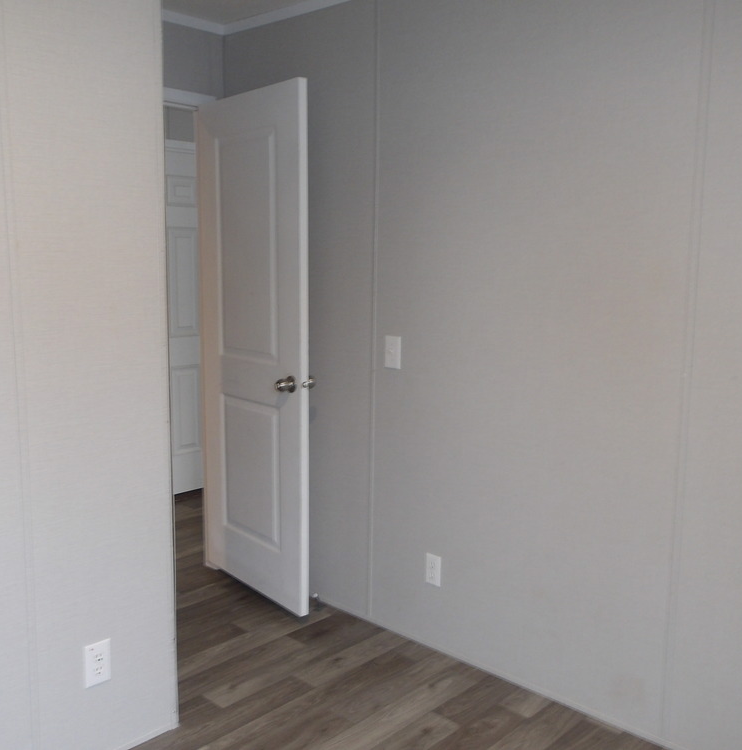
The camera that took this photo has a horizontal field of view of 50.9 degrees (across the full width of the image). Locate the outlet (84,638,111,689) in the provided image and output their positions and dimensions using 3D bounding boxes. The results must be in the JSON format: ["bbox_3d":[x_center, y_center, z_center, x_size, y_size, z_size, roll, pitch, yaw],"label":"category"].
[{"bbox_3d":[-0.766,0.814,2.196,0.008,0.123,0.079,8,11,41],"label":"outlet"}]

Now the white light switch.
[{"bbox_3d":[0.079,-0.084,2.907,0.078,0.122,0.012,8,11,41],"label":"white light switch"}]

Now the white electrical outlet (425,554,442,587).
[{"bbox_3d":[0.229,0.722,2.883,0.069,0.115,0.008,8,11,41],"label":"white electrical outlet"}]

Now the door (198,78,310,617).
[{"bbox_3d":[-0.495,-0.096,3.242,0.038,2.063,0.710,-7,11,-41],"label":"door"}]

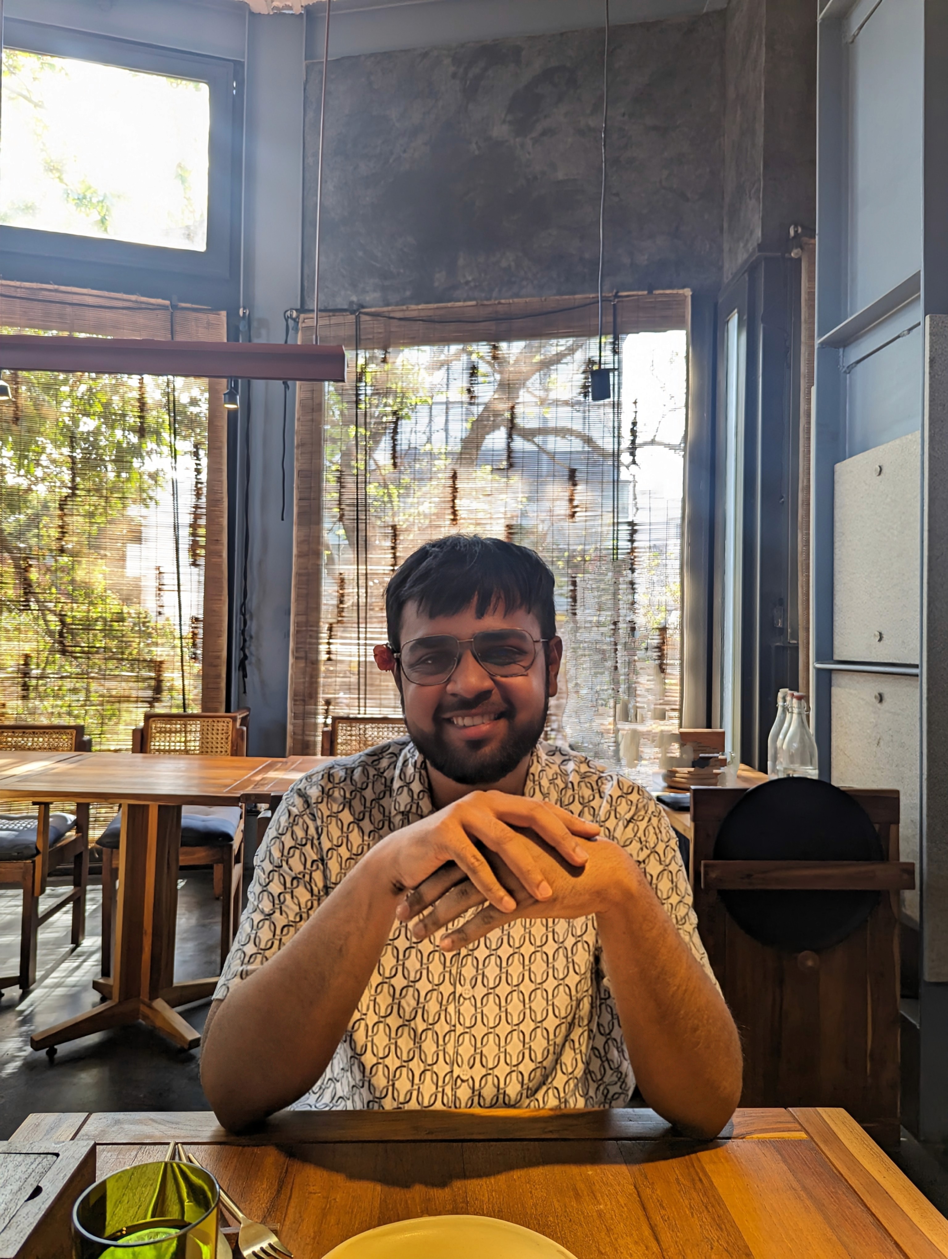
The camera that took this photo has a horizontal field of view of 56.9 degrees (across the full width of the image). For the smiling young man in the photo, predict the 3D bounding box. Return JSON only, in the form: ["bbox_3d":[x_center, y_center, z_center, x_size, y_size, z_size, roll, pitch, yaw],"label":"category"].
[{"bbox_3d":[0.000,0.504,0.830,0.500,1.200,0.600,1,-1,-2],"label":"smiling young man"}]

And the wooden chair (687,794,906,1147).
[{"bbox_3d":[0.750,0.785,2.160,0.490,0.830,0.420,1,-1,-2],"label":"wooden chair"}]

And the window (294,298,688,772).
[{"bbox_3d":[0.050,-0.347,4.130,1.880,2.500,0.060,1,-1,11],"label":"window"}]

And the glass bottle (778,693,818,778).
[{"bbox_3d":[0.812,0.314,2.170,0.088,0.310,0.088,1,-1,0],"label":"glass bottle"}]

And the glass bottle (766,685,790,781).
[{"bbox_3d":[0.840,0.318,2.380,0.086,0.310,0.086,1,-1,0],"label":"glass bottle"}]

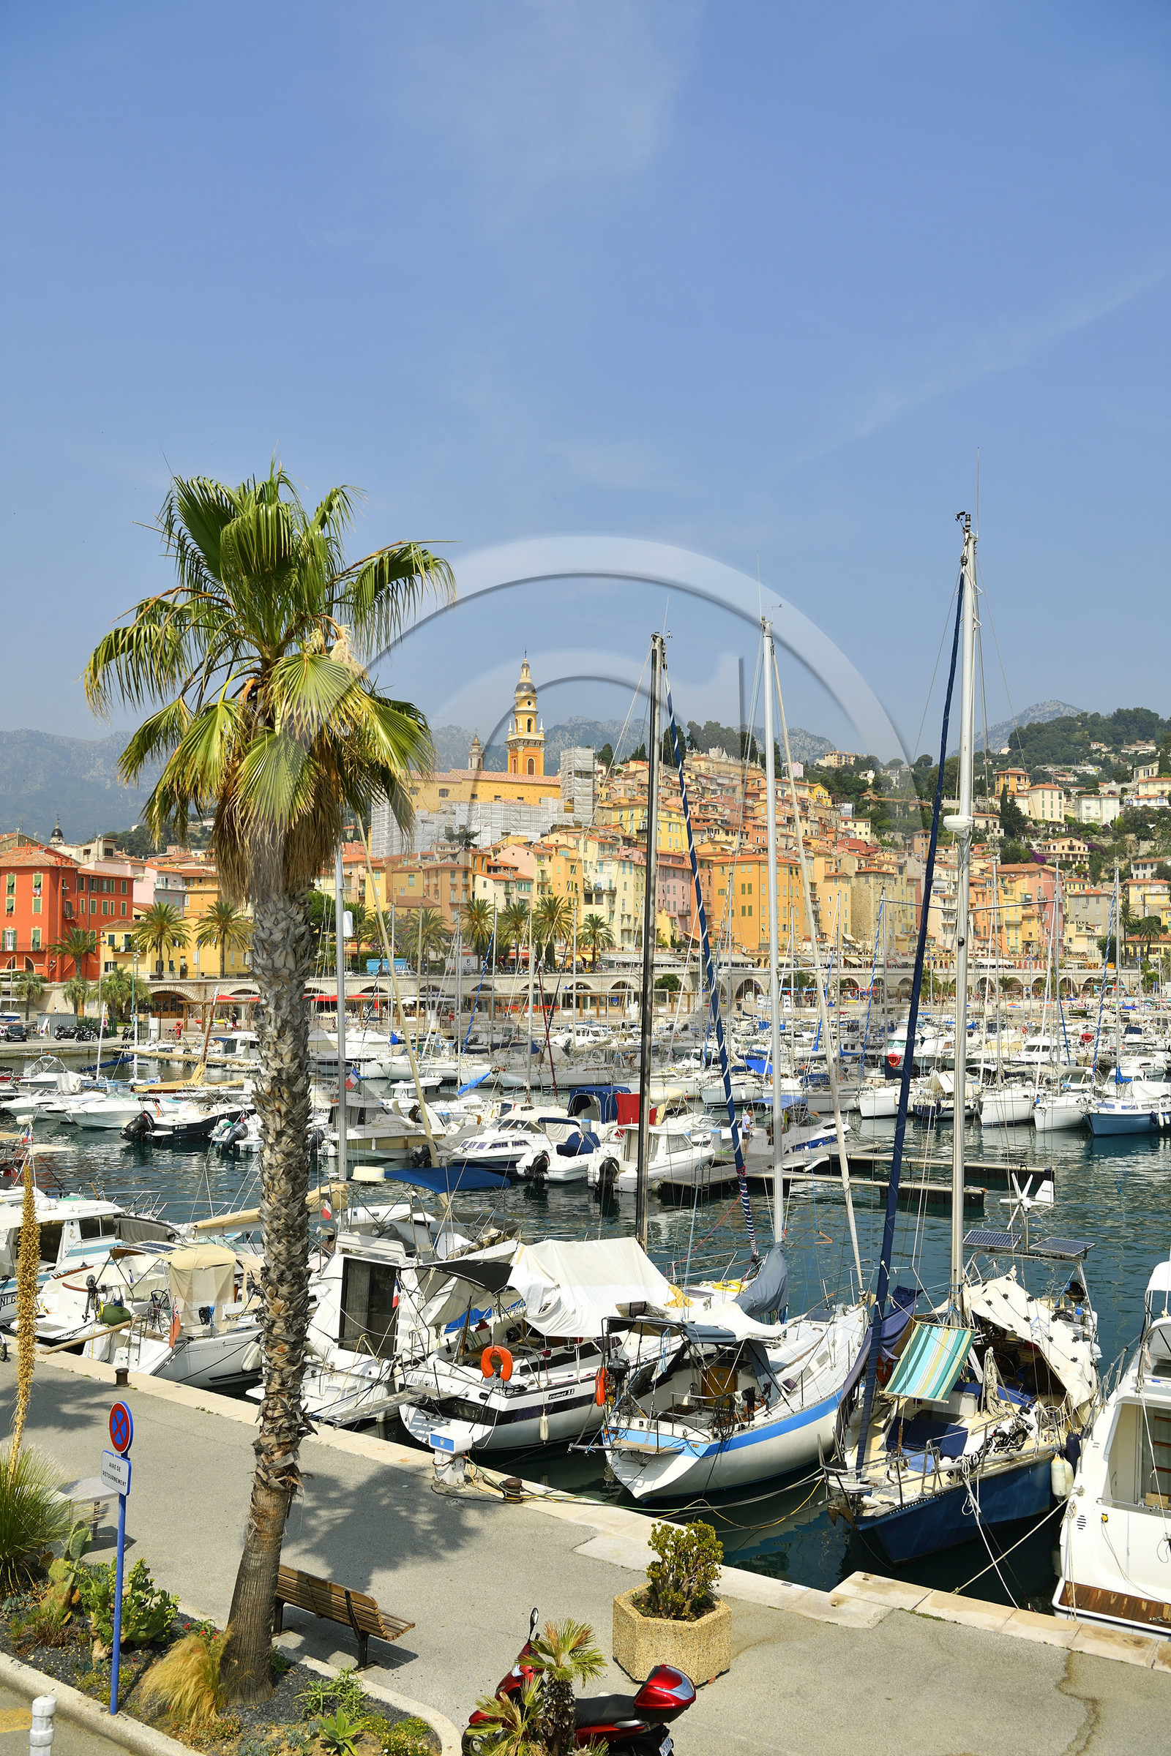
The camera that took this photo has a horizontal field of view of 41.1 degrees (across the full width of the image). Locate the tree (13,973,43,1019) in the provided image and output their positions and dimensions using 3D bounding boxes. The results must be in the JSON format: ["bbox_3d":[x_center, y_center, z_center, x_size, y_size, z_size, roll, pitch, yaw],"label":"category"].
[{"bbox_3d":[-56.468,12.072,158.000,3.195,5.112,3.195,0,-3,0],"label":"tree"}]

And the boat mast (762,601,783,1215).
[{"bbox_3d":[3.343,1.735,27.648,0.160,12.660,0.200,-3,-4,33],"label":"boat mast"}]

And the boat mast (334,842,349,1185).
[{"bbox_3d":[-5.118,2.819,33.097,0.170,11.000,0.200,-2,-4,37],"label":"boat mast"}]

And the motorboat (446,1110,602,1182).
[{"bbox_3d":[-2.340,10.106,59.151,7.000,2.600,2.600,3,-4,-42],"label":"motorboat"}]

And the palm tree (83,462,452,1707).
[{"bbox_3d":[-3.033,1.920,14.869,3.500,11.600,3.400,0,-3,0],"label":"palm tree"}]

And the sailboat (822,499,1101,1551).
[{"bbox_3d":[5.742,1.912,24.535,3.500,15.400,11.400,-1,-3,27],"label":"sailboat"}]

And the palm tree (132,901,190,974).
[{"bbox_3d":[-49.716,7.305,183.000,6.758,8.881,6.758,0,-3,0],"label":"palm tree"}]

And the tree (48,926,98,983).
[{"bbox_3d":[-52.541,7.948,160.000,5.200,5.910,5.200,0,-3,0],"label":"tree"}]

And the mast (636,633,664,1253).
[{"bbox_3d":[1.231,1.539,31.263,0.180,13.020,0.220,0,-4,37],"label":"mast"}]

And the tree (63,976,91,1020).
[{"bbox_3d":[-48.861,11.737,150.000,2.770,4.620,2.770,0,-3,0],"label":"tree"}]

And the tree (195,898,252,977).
[{"bbox_3d":[-39.847,6.654,172.000,6.200,8.920,6.200,0,-3,0],"label":"tree"}]

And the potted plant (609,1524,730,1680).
[{"bbox_3d":[0.829,6.795,14.844,1.120,1.320,0.970,0,-3,11],"label":"potted plant"}]

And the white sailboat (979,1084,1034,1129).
[{"bbox_3d":[21.873,11.272,79.221,2.900,1.950,8.600,-2,-4,38],"label":"white sailboat"}]

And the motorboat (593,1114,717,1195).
[{"bbox_3d":[2.610,10.015,57.054,5.800,2.500,2.200,3,-4,-42],"label":"motorboat"}]

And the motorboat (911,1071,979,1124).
[{"bbox_3d":[19.931,11.357,83.354,2.500,2.250,7.200,-2,-4,38],"label":"motorboat"}]

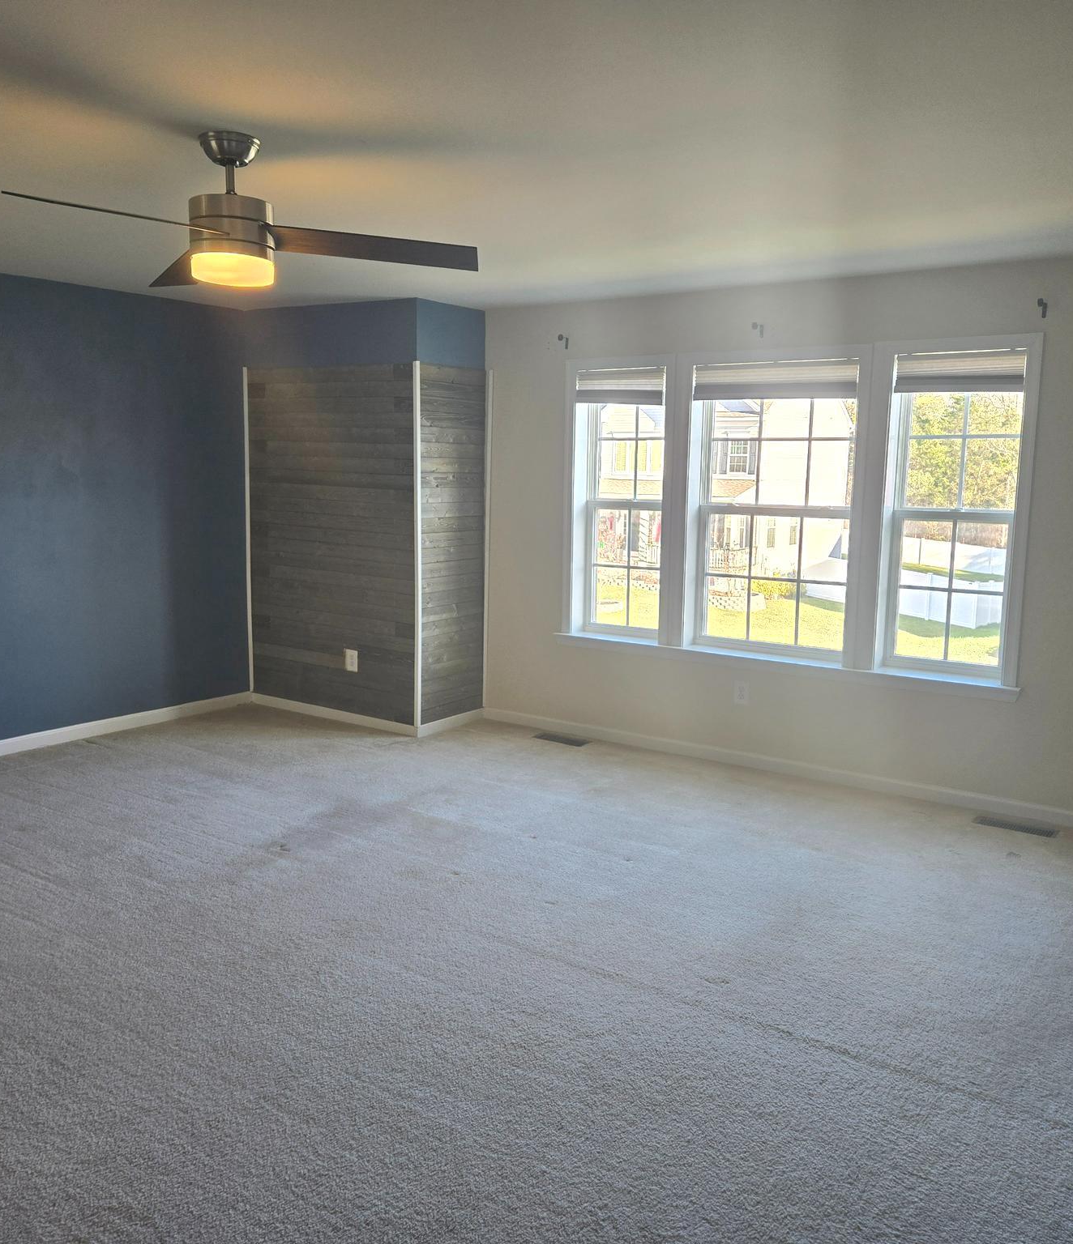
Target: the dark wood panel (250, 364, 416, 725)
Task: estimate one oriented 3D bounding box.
[{"bbox_3d":[-1.219,-0.468,6.436,1.354,2.006,0.030,6,10,35],"label":"dark wood panel"}]

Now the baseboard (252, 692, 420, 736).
[{"bbox_3d":[-1.229,0.555,6.576,1.400,0.066,0.020,6,10,35],"label":"baseboard"}]

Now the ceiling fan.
[{"bbox_3d":[-0.876,-1.130,2.972,1.240,0.370,1.140,5,9,27],"label":"ceiling fan"}]

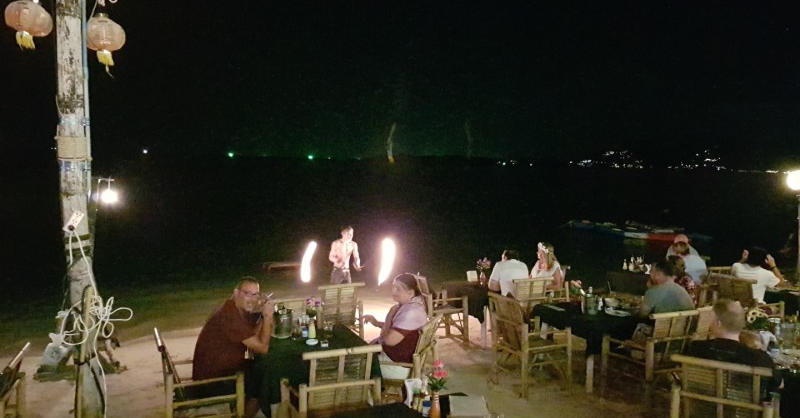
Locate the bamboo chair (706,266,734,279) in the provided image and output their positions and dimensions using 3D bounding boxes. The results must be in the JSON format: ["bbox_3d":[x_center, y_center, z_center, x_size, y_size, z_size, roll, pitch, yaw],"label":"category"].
[{"bbox_3d":[4.417,1.256,8.197,0.590,0.935,0.600,0,5,-27],"label":"bamboo chair"}]

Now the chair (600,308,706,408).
[{"bbox_3d":[2.316,1.332,5.580,0.570,0.900,0.630,-1,4,-25],"label":"chair"}]

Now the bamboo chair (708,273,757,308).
[{"bbox_3d":[4.137,1.246,7.178,0.600,0.935,0.590,-1,5,-30],"label":"bamboo chair"}]

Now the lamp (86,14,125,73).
[{"bbox_3d":[-1.666,-0.942,3.400,0.240,0.320,0.240,-1,4,-27],"label":"lamp"}]

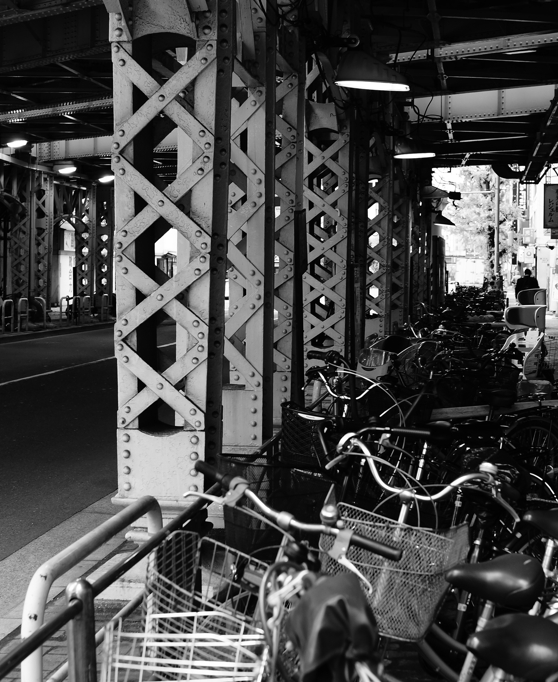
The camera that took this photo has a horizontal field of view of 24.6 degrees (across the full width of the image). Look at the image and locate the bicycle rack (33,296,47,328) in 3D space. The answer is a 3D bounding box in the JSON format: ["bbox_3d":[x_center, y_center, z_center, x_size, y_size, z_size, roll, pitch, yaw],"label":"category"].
[{"bbox_3d":[-6.300,-0.729,33.847,0.070,0.820,0.800,0,3,7],"label":"bicycle rack"}]

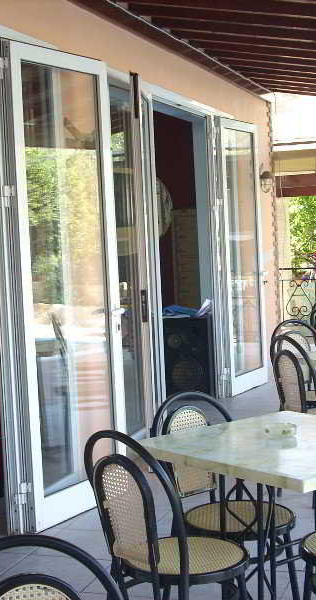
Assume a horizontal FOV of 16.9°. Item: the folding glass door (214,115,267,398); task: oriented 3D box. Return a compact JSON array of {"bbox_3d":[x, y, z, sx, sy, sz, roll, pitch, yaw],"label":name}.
[{"bbox_3d":[0.773,-0.405,9.691,0.110,2.420,0.870,0,4,28],"label":"folding glass door"}]

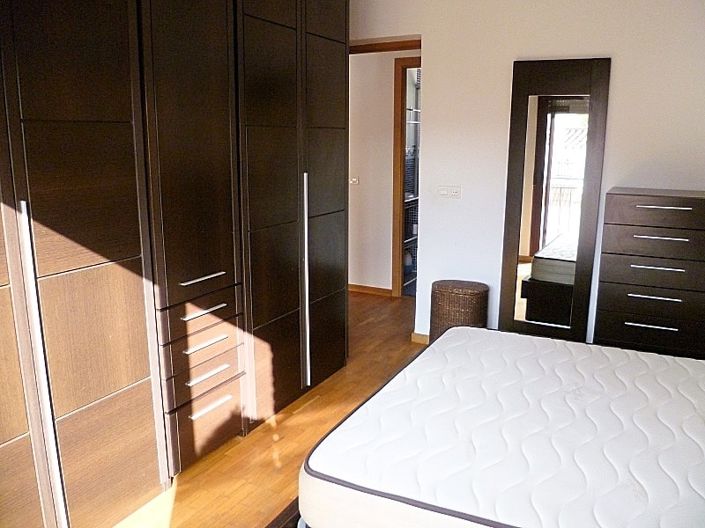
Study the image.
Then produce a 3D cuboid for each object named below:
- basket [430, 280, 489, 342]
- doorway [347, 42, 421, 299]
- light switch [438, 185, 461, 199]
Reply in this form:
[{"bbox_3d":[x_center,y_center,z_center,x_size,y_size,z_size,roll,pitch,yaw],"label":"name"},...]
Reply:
[{"bbox_3d":[0.702,0.396,3.779,0.370,0.515,0.330,7,14,27],"label":"basket"},{"bbox_3d":[0.191,-0.539,4.314,0.820,2.100,0.200,7,14,27],"label":"doorway"},{"bbox_3d":[0.659,-0.483,3.841,0.155,0.087,0.013,7,14,27],"label":"light switch"}]

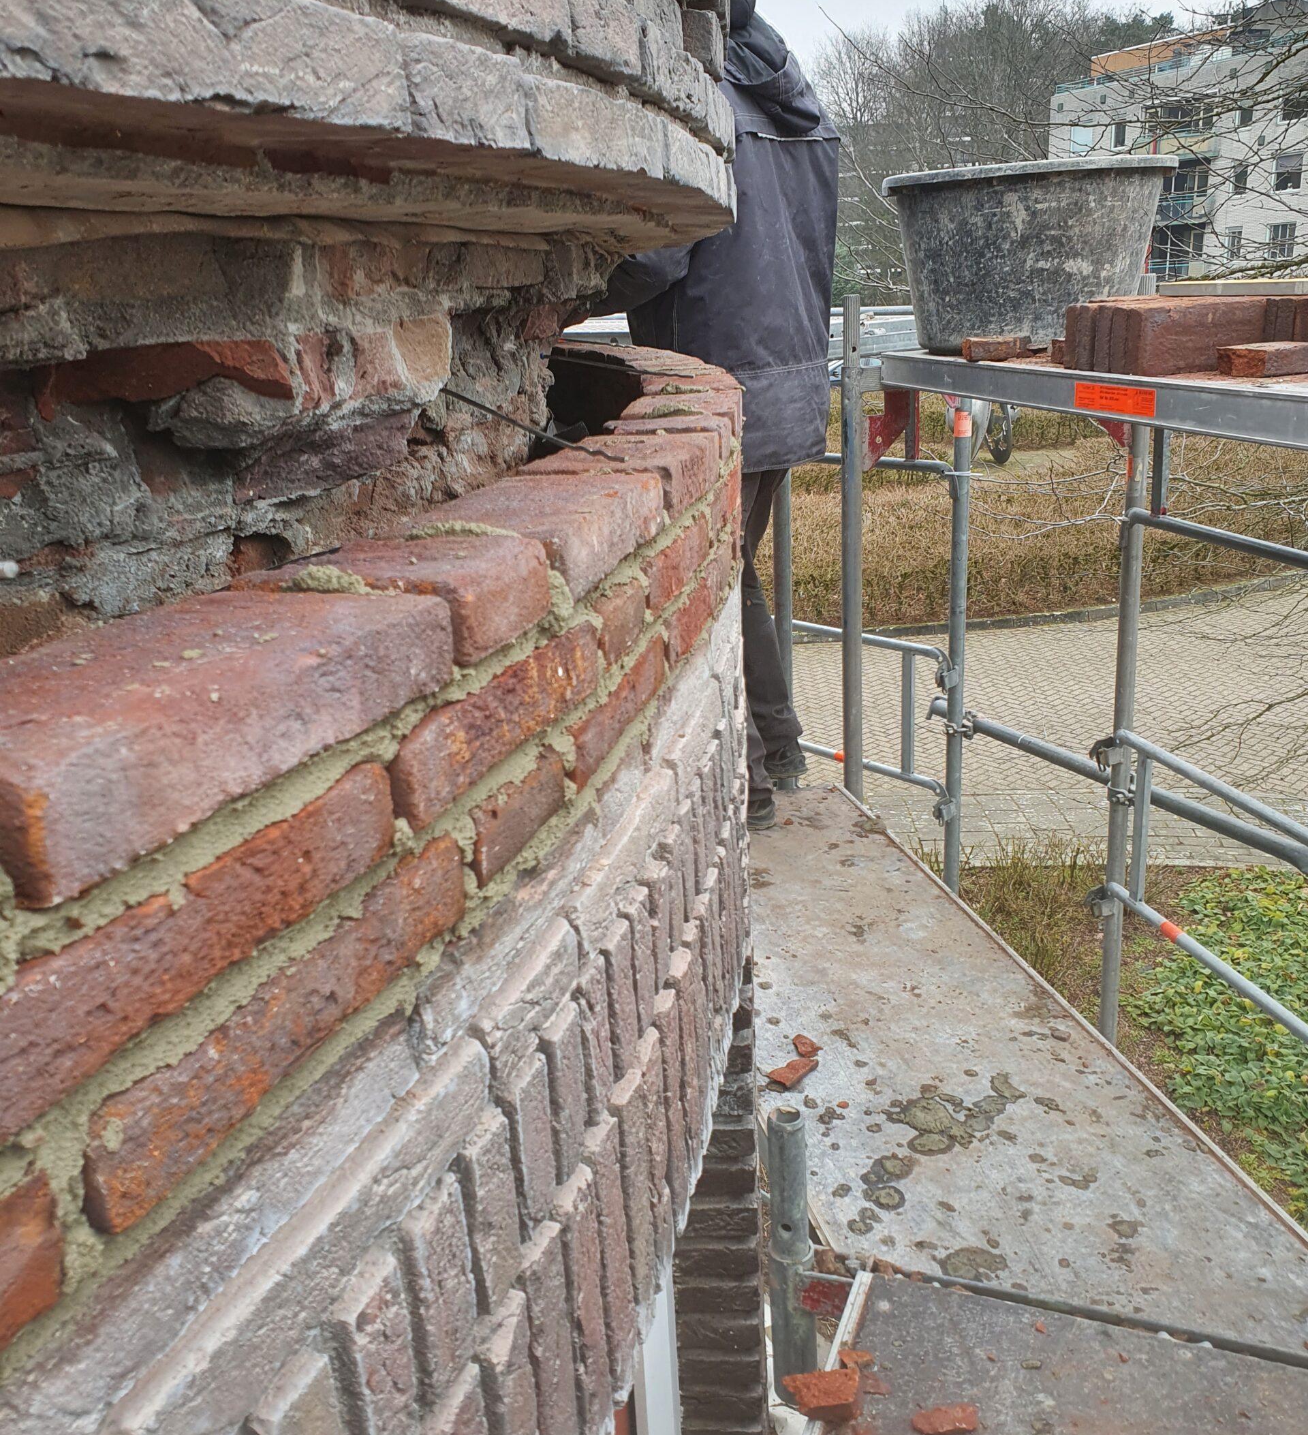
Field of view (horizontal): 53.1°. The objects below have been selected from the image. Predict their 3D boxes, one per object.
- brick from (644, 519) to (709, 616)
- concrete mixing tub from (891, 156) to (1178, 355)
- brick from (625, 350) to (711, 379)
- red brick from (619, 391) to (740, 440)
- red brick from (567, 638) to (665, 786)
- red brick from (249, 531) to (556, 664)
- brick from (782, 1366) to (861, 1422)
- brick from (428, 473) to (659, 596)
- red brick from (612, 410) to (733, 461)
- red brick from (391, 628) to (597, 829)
[{"bbox_3d":[-0.031,-0.117,0.923,0.104,0.040,0.217,1,19,13],"label":"brick"},{"bbox_3d":[0.869,-1.075,3.077,0.640,0.388,0.640,2,19,15],"label":"concrete mixing tub"},{"bbox_3d":[0.010,-0.508,1.933,0.104,0.040,0.212,-5,19,-8],"label":"brick"},{"bbox_3d":[0.031,-0.279,1.244,0.104,0.040,0.216,-1,18,6],"label":"red brick"},{"bbox_3d":[-0.067,-0.011,0.769,0.104,0.040,0.206,2,19,15],"label":"red brick"},{"bbox_3d":[-0.115,-0.055,0.589,0.104,0.040,0.101,4,20,20],"label":"red brick"},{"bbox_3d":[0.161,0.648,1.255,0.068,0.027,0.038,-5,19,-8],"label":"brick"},{"bbox_3d":[-0.068,-0.111,0.751,0.104,0.040,0.212,2,19,14],"label":"brick"},{"bbox_3d":[0.010,-0.235,1.111,0.104,0.040,0.098,0,19,9],"label":"red brick"},{"bbox_3d":[-0.111,-0.007,0.606,0.104,0.040,0.212,4,20,19],"label":"red brick"}]

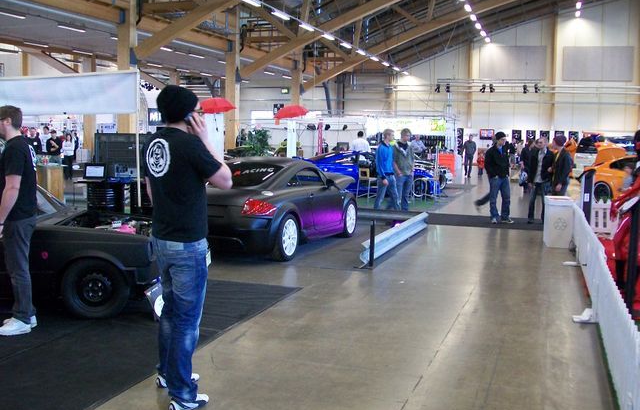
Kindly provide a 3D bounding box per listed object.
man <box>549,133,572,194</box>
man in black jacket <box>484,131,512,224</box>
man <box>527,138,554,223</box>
[{"bbox_3d":[4.502,-0.436,12.394,0.360,1.690,0.520,-1,6,-12],"label":"man"},{"bbox_3d":[3.465,-0.522,12.788,0.540,1.750,0.360,0,6,-10],"label":"man in black jacket"},{"bbox_3d":[4.255,-0.458,12.724,0.540,1.660,0.360,2,6,15],"label":"man"}]

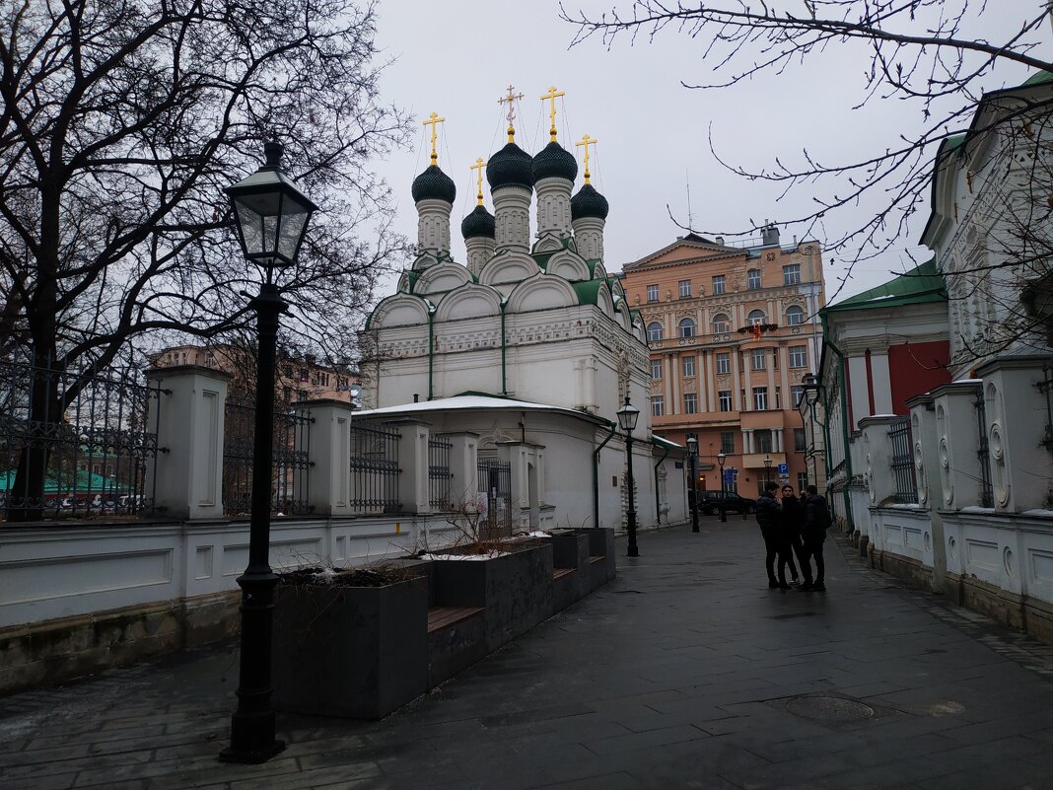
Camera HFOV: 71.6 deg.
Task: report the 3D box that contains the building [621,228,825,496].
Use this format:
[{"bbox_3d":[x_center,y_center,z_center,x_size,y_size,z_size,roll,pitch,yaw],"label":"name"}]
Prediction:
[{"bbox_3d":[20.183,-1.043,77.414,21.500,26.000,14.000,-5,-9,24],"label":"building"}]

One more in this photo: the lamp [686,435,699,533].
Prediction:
[{"bbox_3d":[7.285,3.784,31.732,0.480,4.236,0.480,-4,-8,20],"label":"lamp"}]

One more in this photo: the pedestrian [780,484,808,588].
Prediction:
[{"bbox_3d":[4.709,2.455,12.911,0.520,1.740,0.420,-1,-8,3],"label":"pedestrian"}]

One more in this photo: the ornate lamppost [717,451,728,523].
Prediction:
[{"bbox_3d":[11.682,5.408,43.473,0.480,4.236,0.480,-4,-8,20],"label":"ornate lamppost"}]

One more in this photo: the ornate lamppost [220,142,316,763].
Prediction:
[{"bbox_3d":[-1.855,0.237,5.131,0.480,4.236,0.480,-3,-8,12],"label":"ornate lamppost"}]

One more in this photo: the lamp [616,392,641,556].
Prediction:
[{"bbox_3d":[2.794,2.179,19.718,0.490,4.236,0.490,-4,-8,22],"label":"lamp"}]

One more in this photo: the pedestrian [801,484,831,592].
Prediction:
[{"bbox_3d":[4.814,2.363,12.200,0.480,1.720,0.520,-3,-8,14],"label":"pedestrian"}]

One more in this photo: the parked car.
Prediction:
[{"bbox_3d":[16.331,8.577,58.000,4.650,1.720,1.850,-1,-8,1],"label":"parked car"}]

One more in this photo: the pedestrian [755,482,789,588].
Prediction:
[{"bbox_3d":[4.265,2.408,12.627,0.450,1.770,0.520,1,-8,-12],"label":"pedestrian"}]

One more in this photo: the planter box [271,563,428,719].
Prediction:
[{"bbox_3d":[-1.516,1.994,5.965,1.170,0.940,0.810,-4,-8,17],"label":"planter box"}]

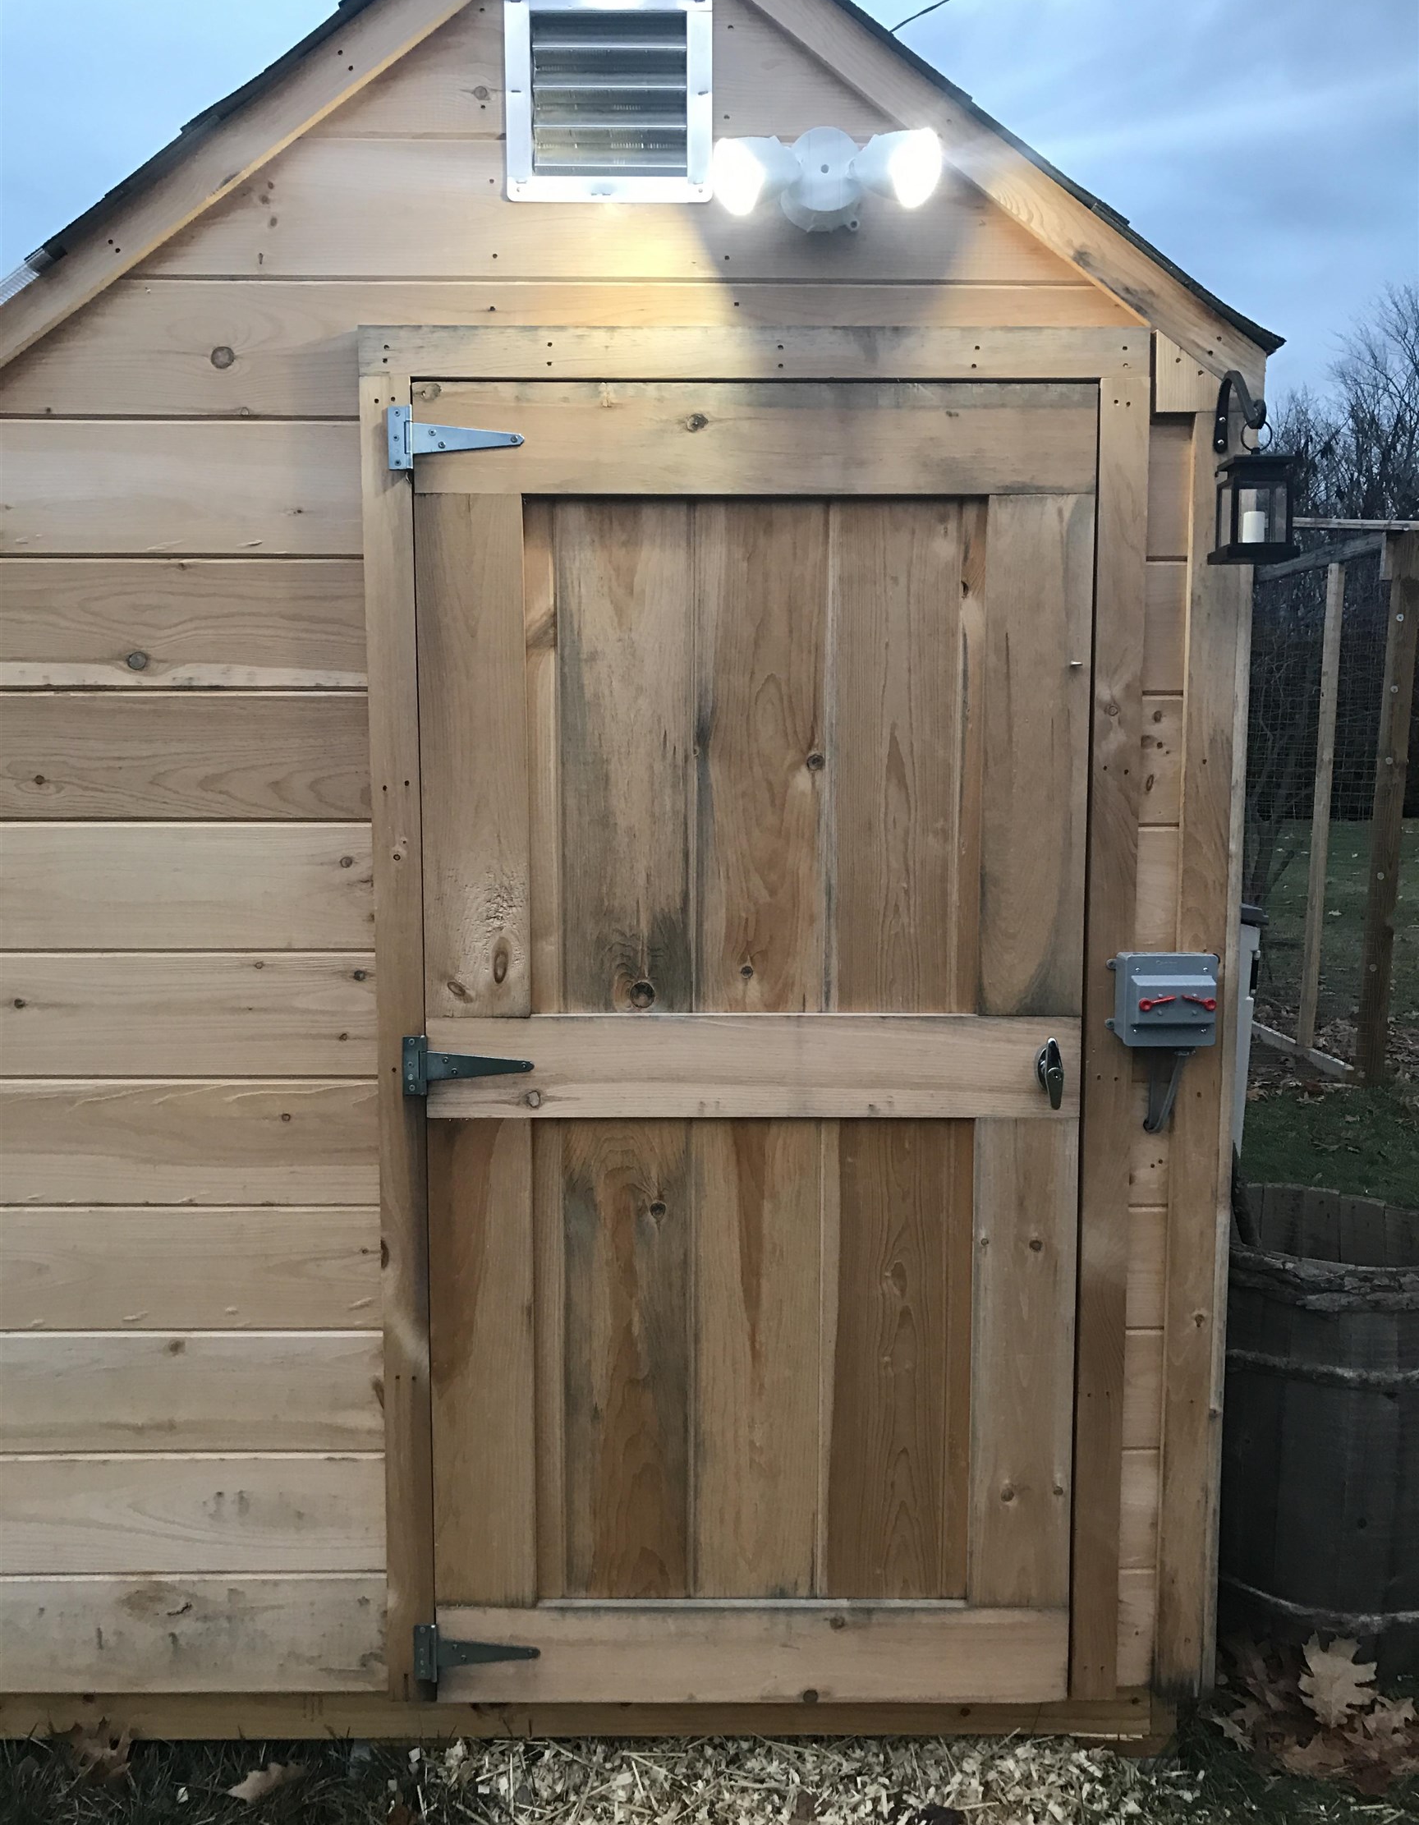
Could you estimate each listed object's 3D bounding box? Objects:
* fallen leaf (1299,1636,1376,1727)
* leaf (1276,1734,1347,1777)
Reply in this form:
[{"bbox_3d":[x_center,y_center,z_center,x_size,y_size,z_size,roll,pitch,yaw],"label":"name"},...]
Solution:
[{"bbox_3d":[0.936,1.146,2.280,0.117,0.128,0.030,3,-19,23],"label":"fallen leaf"},{"bbox_3d":[0.854,1.196,2.170,0.100,0.022,0.065,2,24,23],"label":"leaf"}]

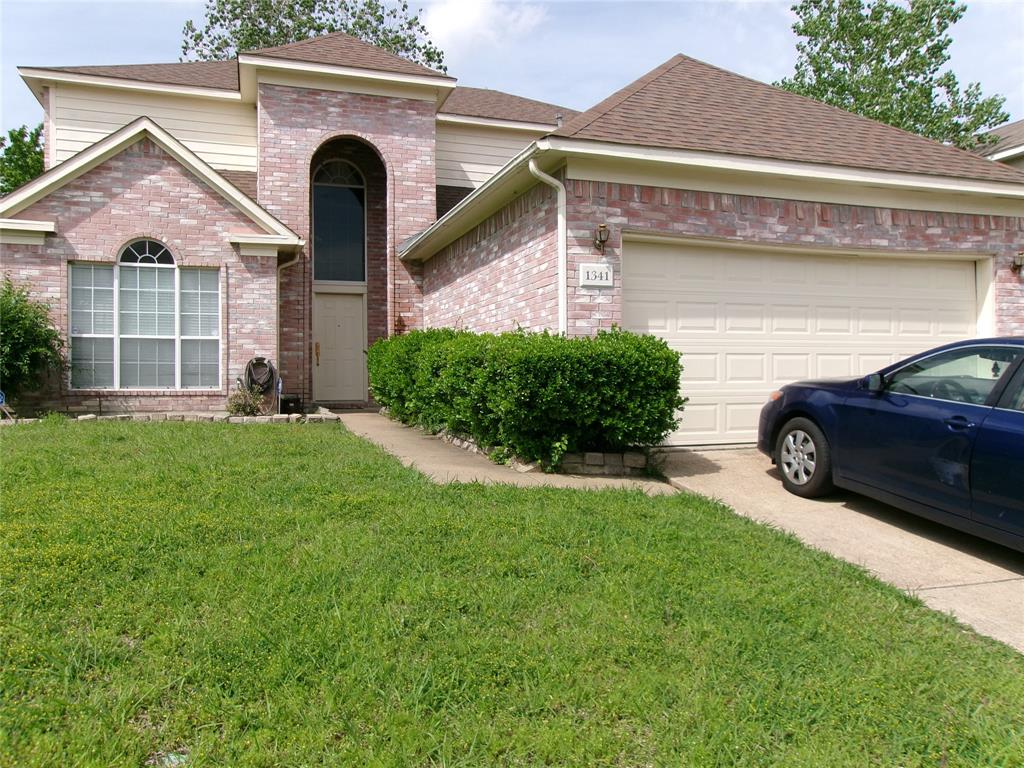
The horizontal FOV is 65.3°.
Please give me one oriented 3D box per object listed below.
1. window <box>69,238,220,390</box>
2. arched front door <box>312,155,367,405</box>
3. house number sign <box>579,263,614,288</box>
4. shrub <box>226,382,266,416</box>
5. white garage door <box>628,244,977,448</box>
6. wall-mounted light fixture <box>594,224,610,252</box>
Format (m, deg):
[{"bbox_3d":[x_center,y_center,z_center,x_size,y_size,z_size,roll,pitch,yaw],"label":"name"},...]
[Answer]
[{"bbox_3d":[-5.549,-1.047,12.185,2.094,2.286,0.100,0,-1,-19],"label":"window"},{"bbox_3d":[-3.275,-1.989,15.279,1.046,4.677,0.120,0,-1,-19],"label":"arched front door"},{"bbox_3d":[0.826,-1.055,7.797,0.363,0.239,0.040,0,-1,-19],"label":"house number sign"},{"bbox_3d":[-4.077,0.245,12.238,0.560,0.506,0.560,0,-1,-19],"label":"shrub"},{"bbox_3d":[3.346,-0.417,8.919,4.880,2.130,0.070,0,-1,-19],"label":"white garage door"},{"bbox_3d":[0.874,-1.389,7.733,0.140,0.300,0.200,0,-1,-19],"label":"wall-mounted light fixture"}]

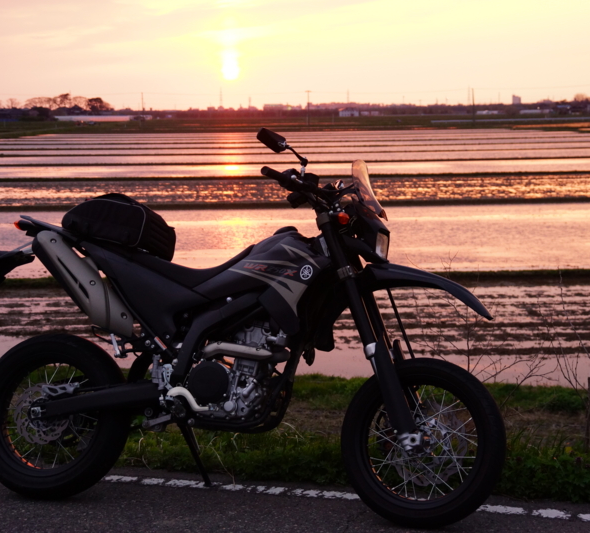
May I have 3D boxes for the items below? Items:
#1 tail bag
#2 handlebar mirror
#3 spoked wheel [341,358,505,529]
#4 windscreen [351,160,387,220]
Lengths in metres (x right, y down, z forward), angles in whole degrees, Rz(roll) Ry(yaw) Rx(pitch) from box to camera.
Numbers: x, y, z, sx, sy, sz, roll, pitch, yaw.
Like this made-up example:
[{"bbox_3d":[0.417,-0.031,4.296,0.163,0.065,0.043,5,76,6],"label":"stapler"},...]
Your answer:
[{"bbox_3d":[-0.670,-0.160,5.687,0.345,0.185,0.285,14,-8,20],"label":"tail bag"},{"bbox_3d":[-0.080,-0.438,5.177,0.030,0.058,0.115,10,-9,42],"label":"handlebar mirror"},{"bbox_3d":[0.441,0.611,5.160,0.586,0.586,0.115,2,-7,22],"label":"spoked wheel"},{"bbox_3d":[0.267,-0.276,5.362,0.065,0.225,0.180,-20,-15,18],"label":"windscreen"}]

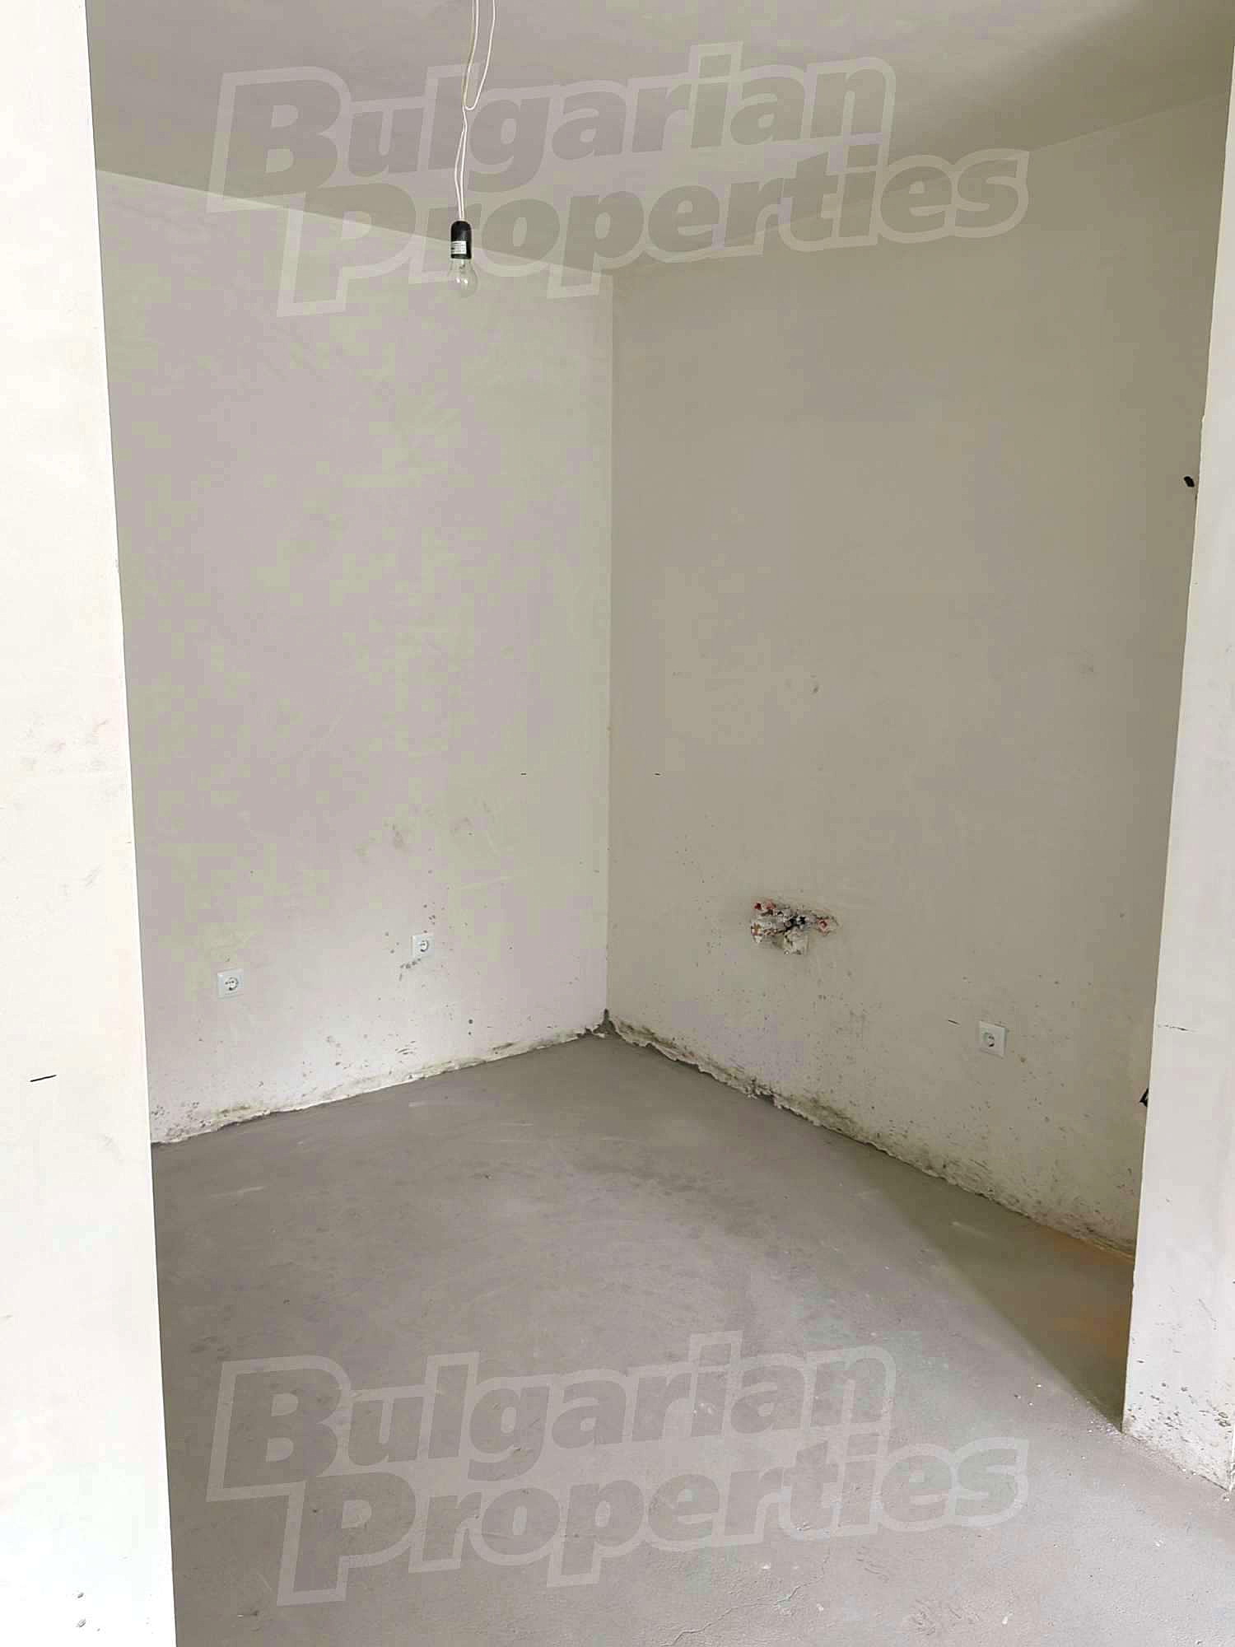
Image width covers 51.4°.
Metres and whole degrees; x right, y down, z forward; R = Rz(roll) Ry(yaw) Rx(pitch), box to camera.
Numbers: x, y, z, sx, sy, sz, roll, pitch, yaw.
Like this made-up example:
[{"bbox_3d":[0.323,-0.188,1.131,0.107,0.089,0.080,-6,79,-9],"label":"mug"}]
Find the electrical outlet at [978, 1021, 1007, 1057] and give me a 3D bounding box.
[{"bbox_3d":[1.020,0.591,3.504,0.014,0.081,0.081,-7,13,-38],"label":"electrical outlet"}]

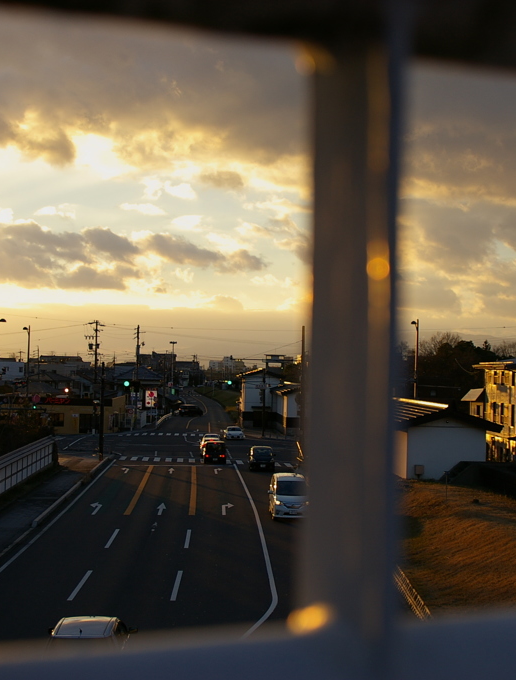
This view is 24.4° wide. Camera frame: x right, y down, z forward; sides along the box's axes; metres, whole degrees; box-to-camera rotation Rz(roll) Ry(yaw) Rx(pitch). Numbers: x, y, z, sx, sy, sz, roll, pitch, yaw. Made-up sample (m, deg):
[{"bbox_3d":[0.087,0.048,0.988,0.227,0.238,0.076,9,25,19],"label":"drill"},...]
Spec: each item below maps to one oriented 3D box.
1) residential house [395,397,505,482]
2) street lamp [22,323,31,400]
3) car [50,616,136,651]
[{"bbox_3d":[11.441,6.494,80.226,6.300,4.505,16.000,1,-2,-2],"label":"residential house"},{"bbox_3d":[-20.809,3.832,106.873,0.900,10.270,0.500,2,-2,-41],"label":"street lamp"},{"bbox_3d":[-3.500,6.490,24.700,1.720,1.520,4.400,1,-1,-2],"label":"car"}]

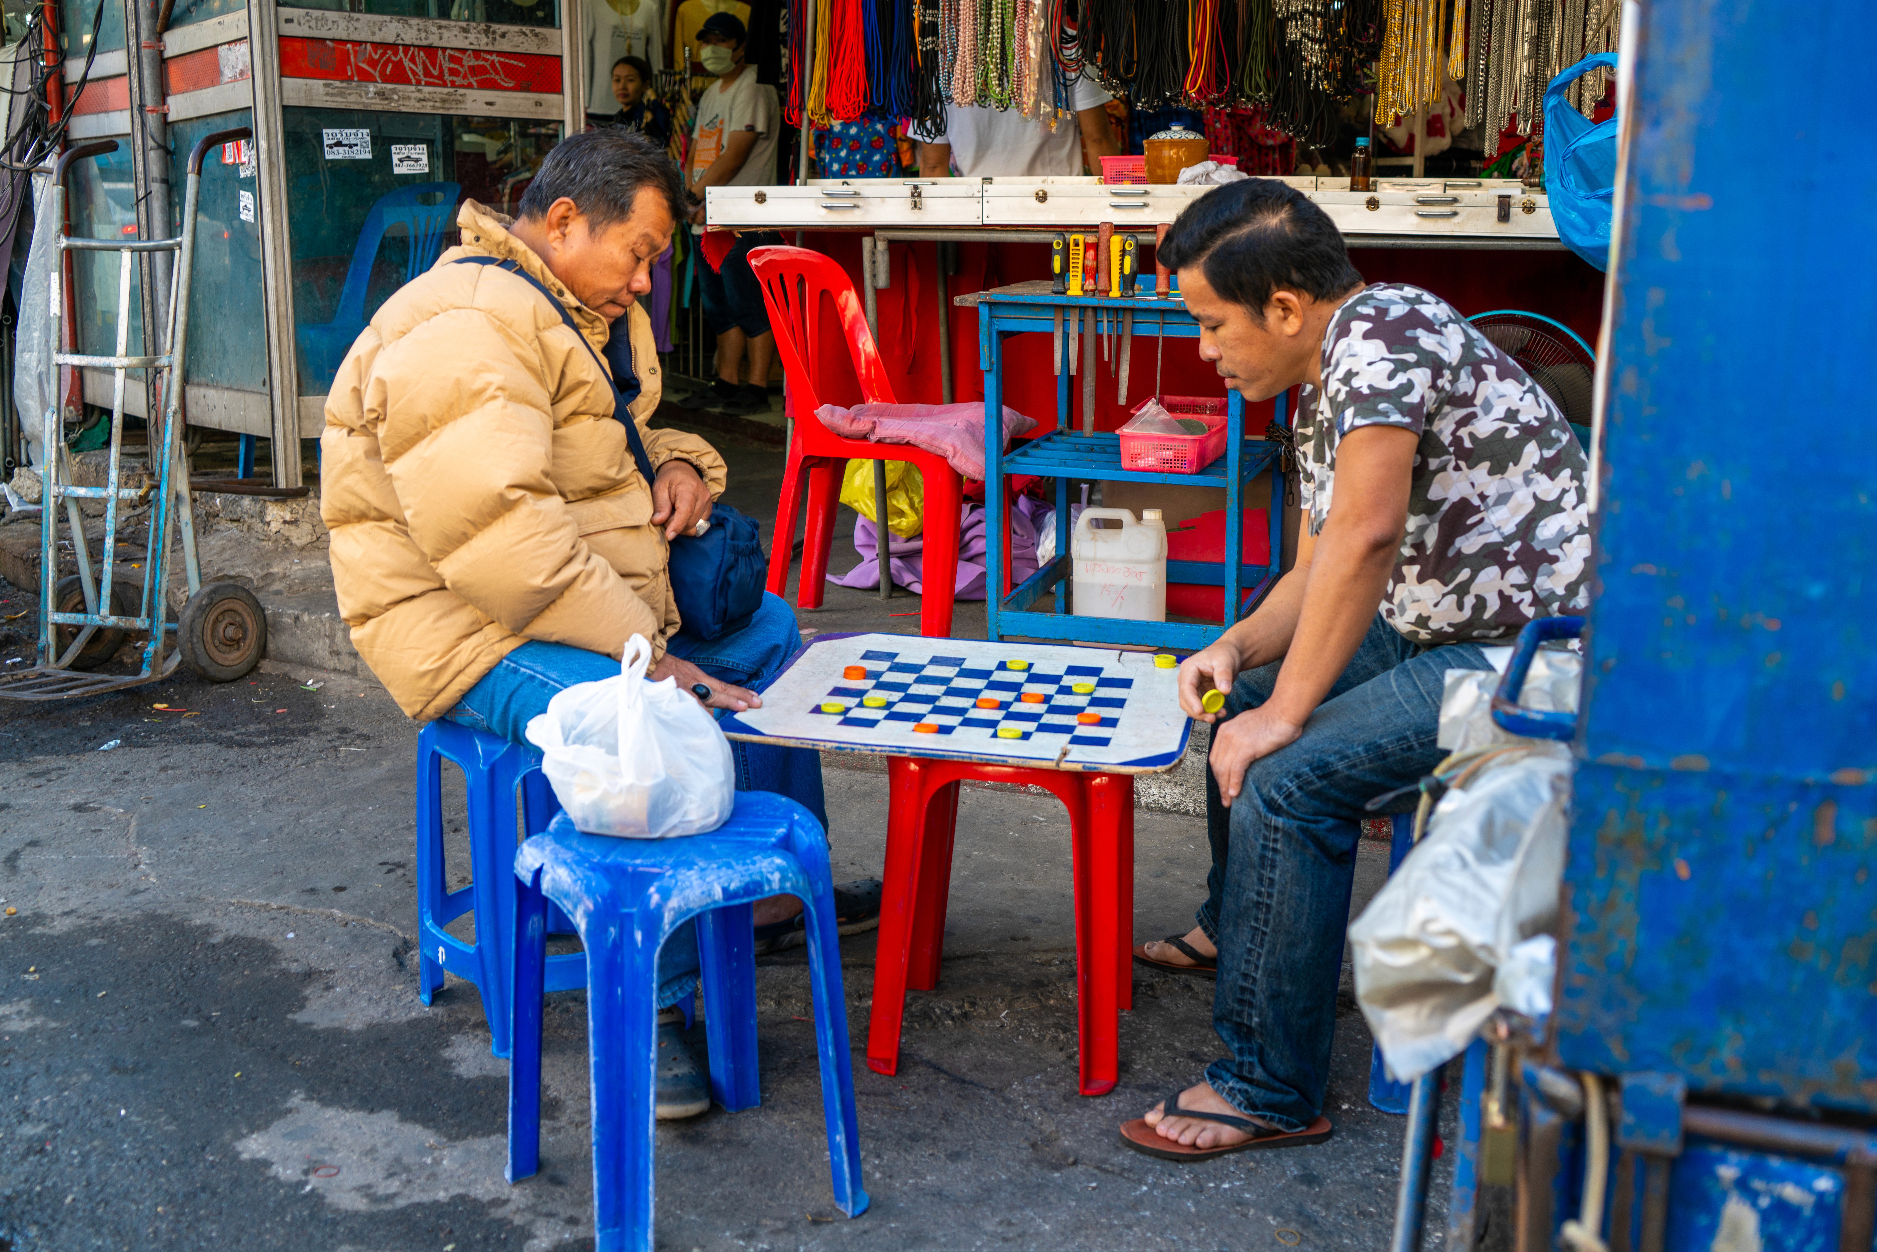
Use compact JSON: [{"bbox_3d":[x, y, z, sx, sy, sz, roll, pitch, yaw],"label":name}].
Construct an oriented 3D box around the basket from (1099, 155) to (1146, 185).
[{"bbox_3d":[0.567,-1.127,4.896,0.340,0.090,0.240,4,12,17],"label":"basket"}]

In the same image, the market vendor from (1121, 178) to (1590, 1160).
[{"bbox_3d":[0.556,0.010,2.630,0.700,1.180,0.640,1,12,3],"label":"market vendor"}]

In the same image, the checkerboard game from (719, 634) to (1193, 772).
[{"bbox_3d":[0.056,0.108,2.848,0.615,0.022,0.600,4,14,10],"label":"checkerboard game"}]

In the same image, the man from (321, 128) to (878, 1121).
[{"bbox_3d":[-0.464,-0.049,2.733,0.750,1.240,0.660,2,12,6],"label":"man"}]

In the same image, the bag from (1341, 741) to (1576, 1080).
[{"bbox_3d":[0.532,0.292,2.030,0.225,0.320,0.200,2,12,6],"label":"bag"}]

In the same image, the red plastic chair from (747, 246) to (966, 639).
[{"bbox_3d":[-0.150,-0.415,4.516,0.530,0.860,0.450,4,12,17],"label":"red plastic chair"}]

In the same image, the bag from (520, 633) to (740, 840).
[{"bbox_3d":[-0.366,0.131,2.336,0.235,0.205,0.190,2,12,6],"label":"bag"}]

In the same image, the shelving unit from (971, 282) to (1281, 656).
[{"bbox_3d":[0.440,-0.312,4.287,0.530,0.770,0.660,4,12,15],"label":"shelving unit"}]

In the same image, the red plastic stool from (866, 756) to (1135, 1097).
[{"bbox_3d":[0.104,0.366,2.744,0.335,0.432,0.335,3,12,11],"label":"red plastic stool"}]

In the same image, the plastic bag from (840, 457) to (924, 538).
[{"bbox_3d":[-0.135,-0.341,5.151,0.260,0.240,0.200,2,12,6],"label":"plastic bag"}]

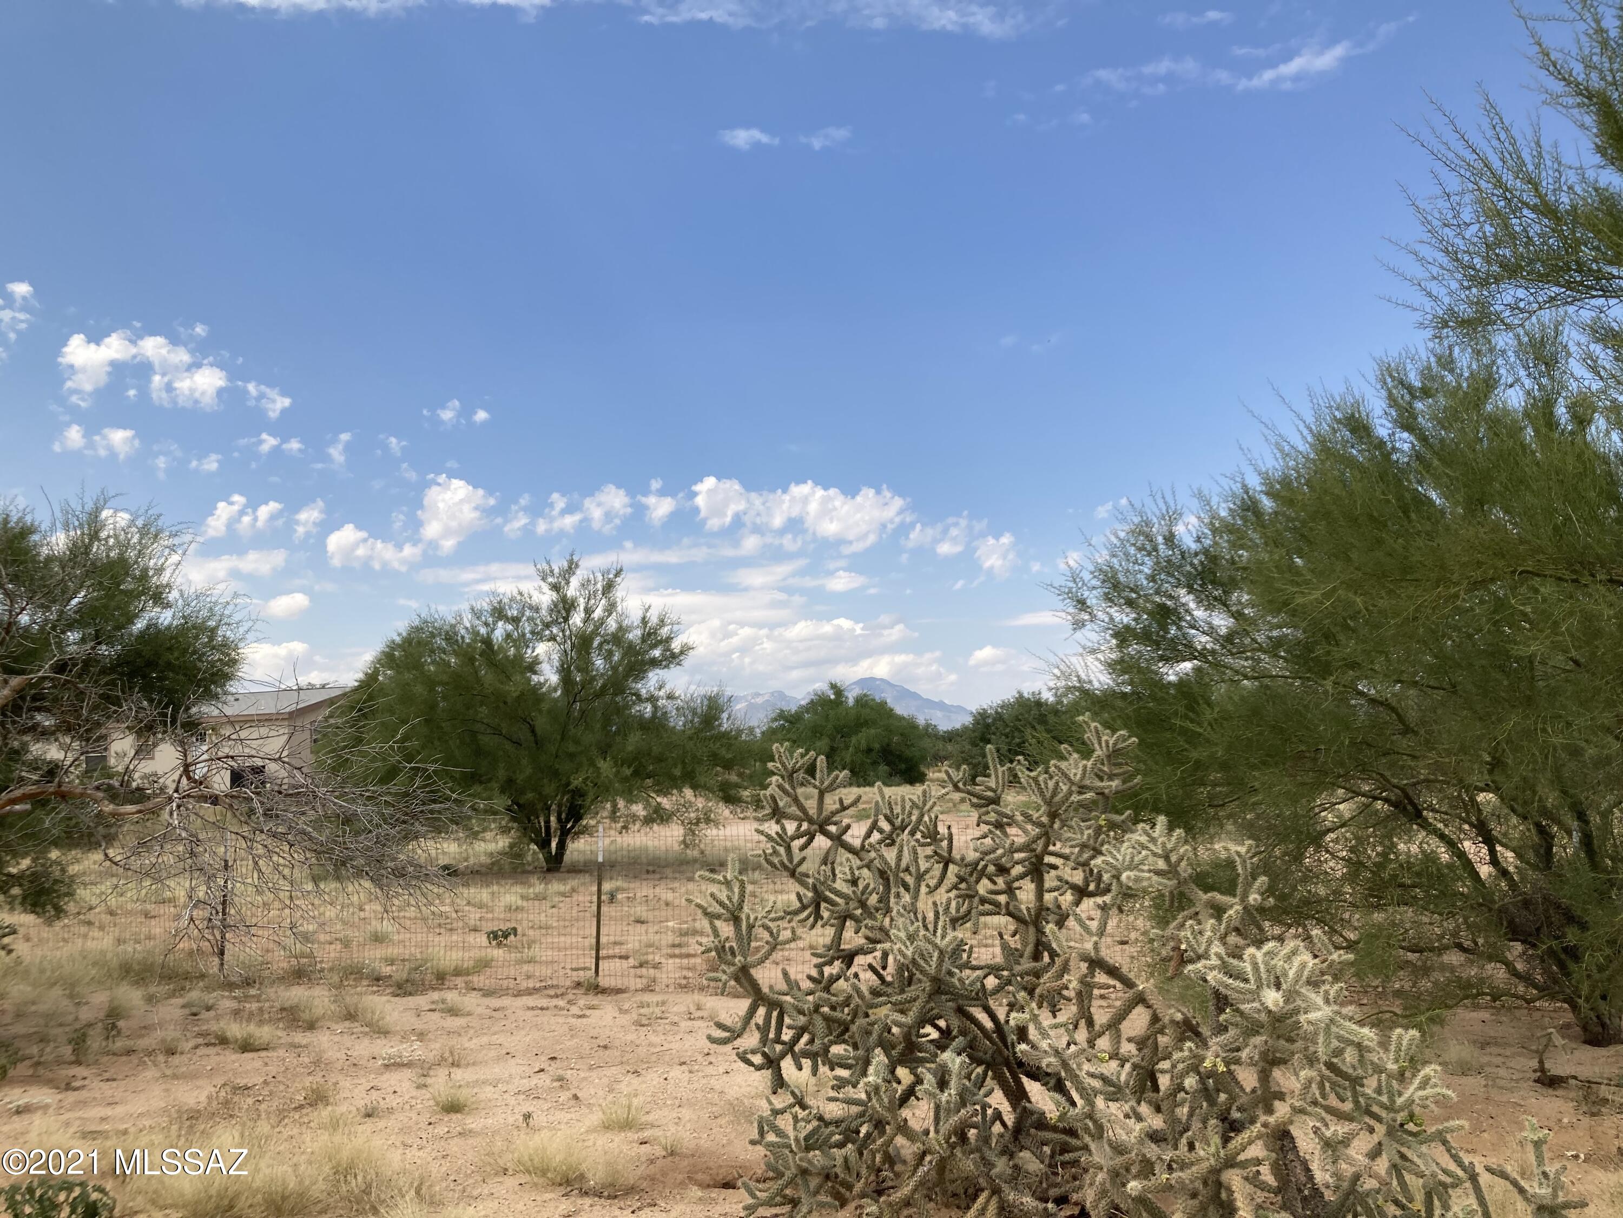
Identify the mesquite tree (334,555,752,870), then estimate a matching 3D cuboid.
[{"bbox_3d":[-3.920,1.470,19.200,6.000,4.600,5.500,0,-6,0],"label":"mesquite tree"}]

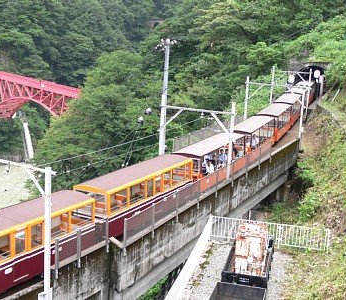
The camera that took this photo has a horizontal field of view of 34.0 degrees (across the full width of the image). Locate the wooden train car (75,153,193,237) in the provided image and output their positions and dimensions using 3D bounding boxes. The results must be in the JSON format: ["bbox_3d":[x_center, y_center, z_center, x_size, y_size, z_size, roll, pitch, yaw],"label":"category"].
[{"bbox_3d":[-1.530,2.002,25.933,1.670,2.329,7.038,7,14,29],"label":"wooden train car"}]

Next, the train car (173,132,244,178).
[{"bbox_3d":[2.240,0.624,32.697,1.670,2.316,7.007,6,13,25],"label":"train car"}]

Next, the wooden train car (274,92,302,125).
[{"bbox_3d":[11.043,-3.826,54.049,1.670,2.316,7.007,5,13,19],"label":"wooden train car"}]

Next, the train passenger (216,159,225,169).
[{"bbox_3d":[2.719,1.039,32.548,0.430,0.893,0.550,6,13,25],"label":"train passenger"}]

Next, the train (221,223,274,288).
[{"bbox_3d":[2.927,4.186,21.486,1.600,1.800,3.750,4,9,13],"label":"train"}]

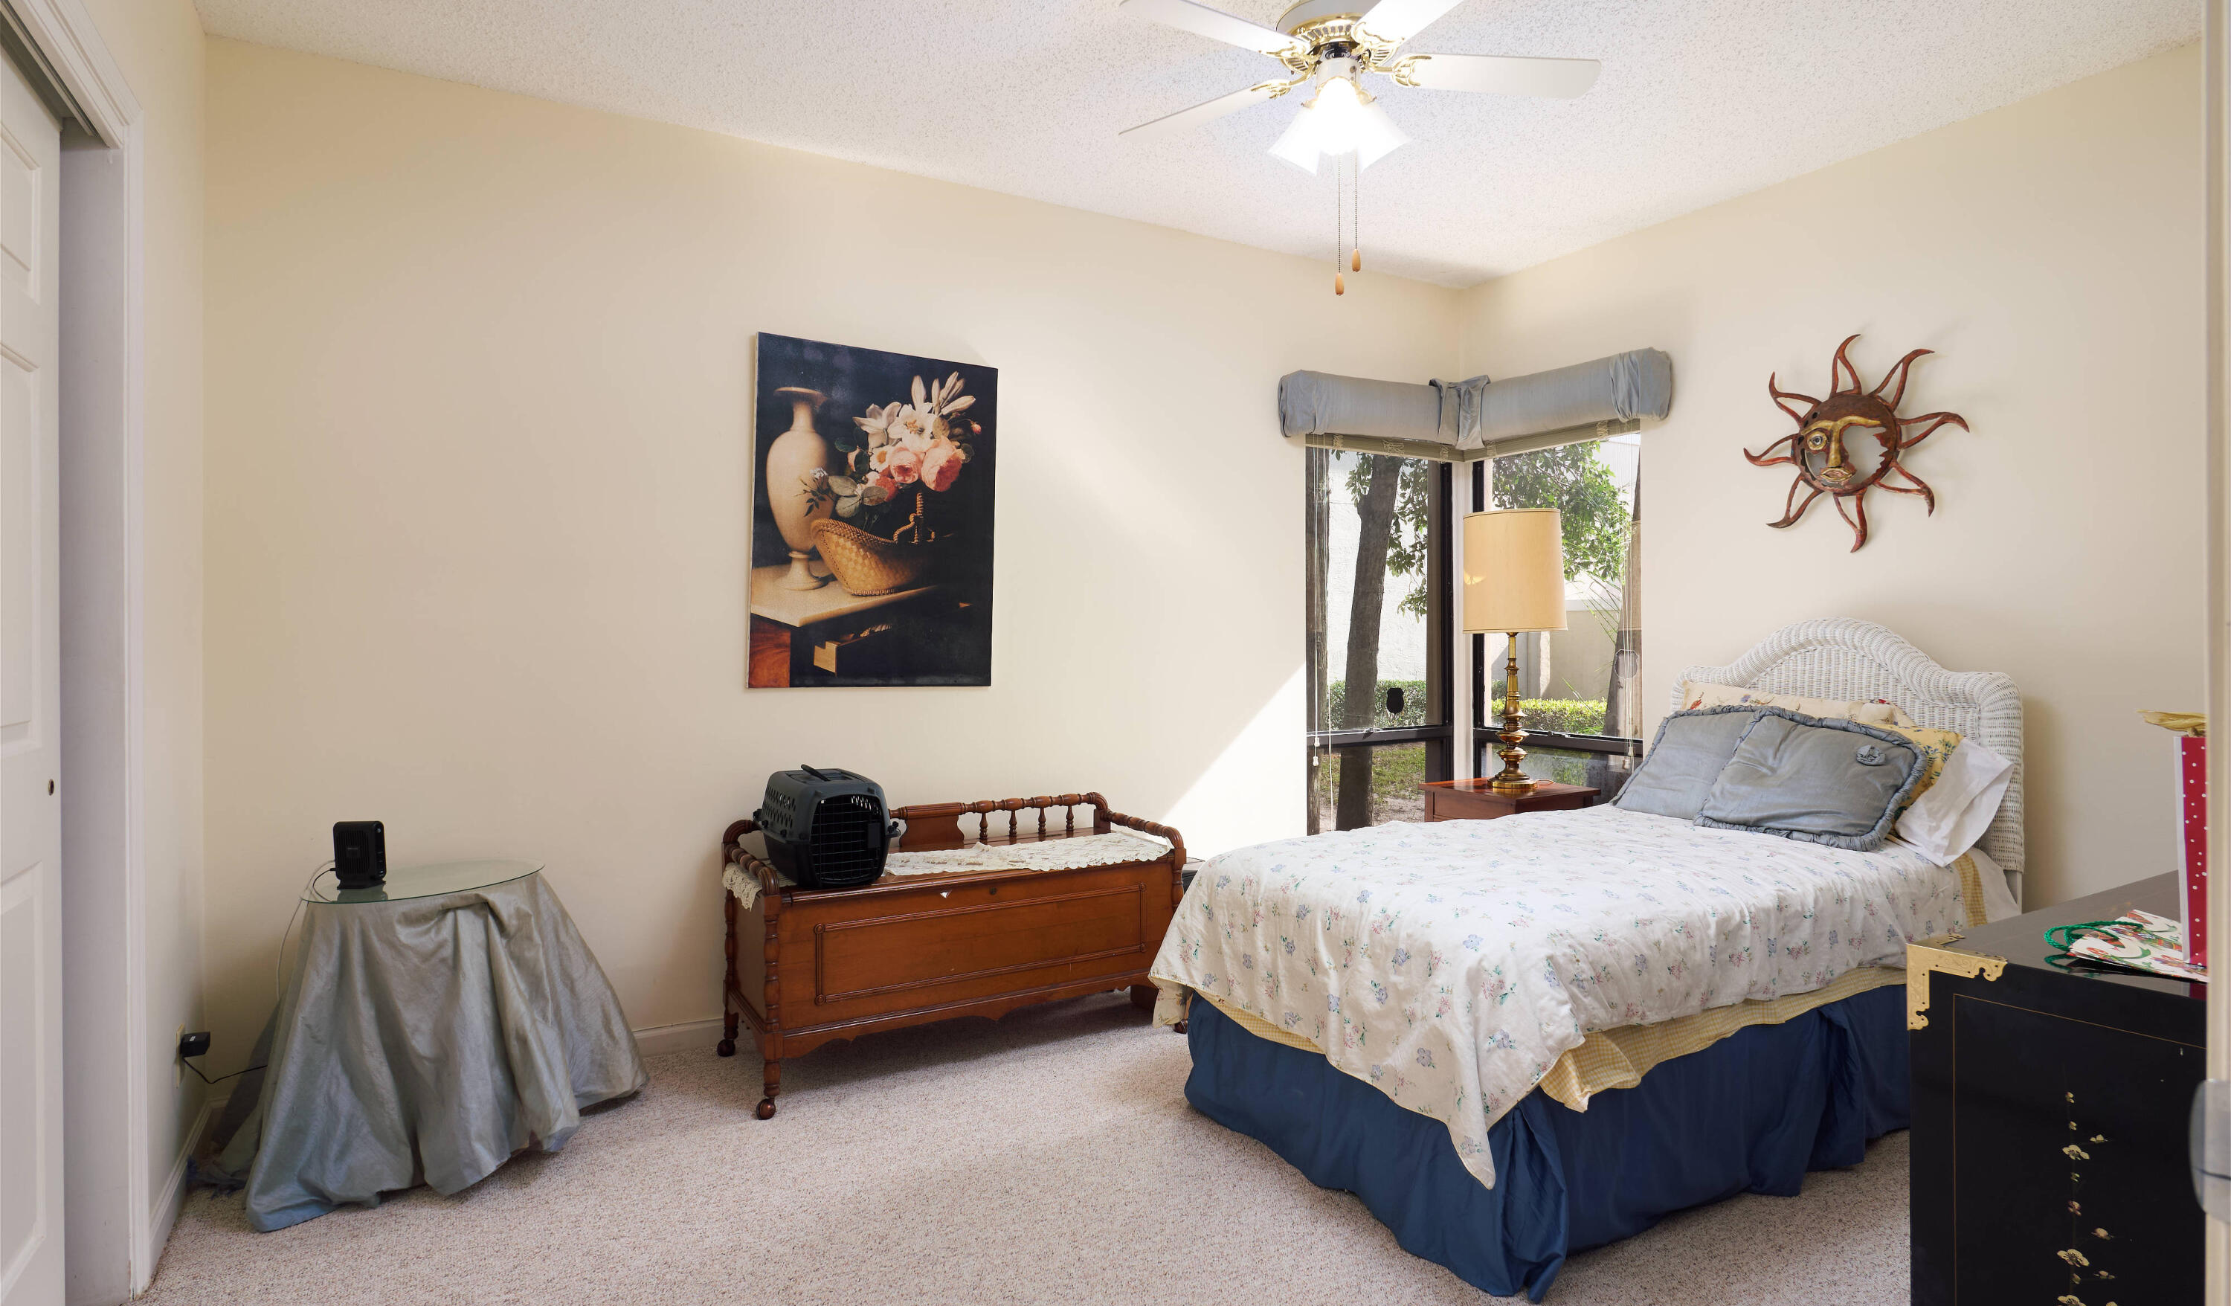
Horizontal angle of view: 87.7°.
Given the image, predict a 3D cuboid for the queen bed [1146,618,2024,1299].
[{"bbox_3d":[1.278,0.510,2.960,2.080,1.215,1.100,0,0,-30],"label":"queen bed"}]

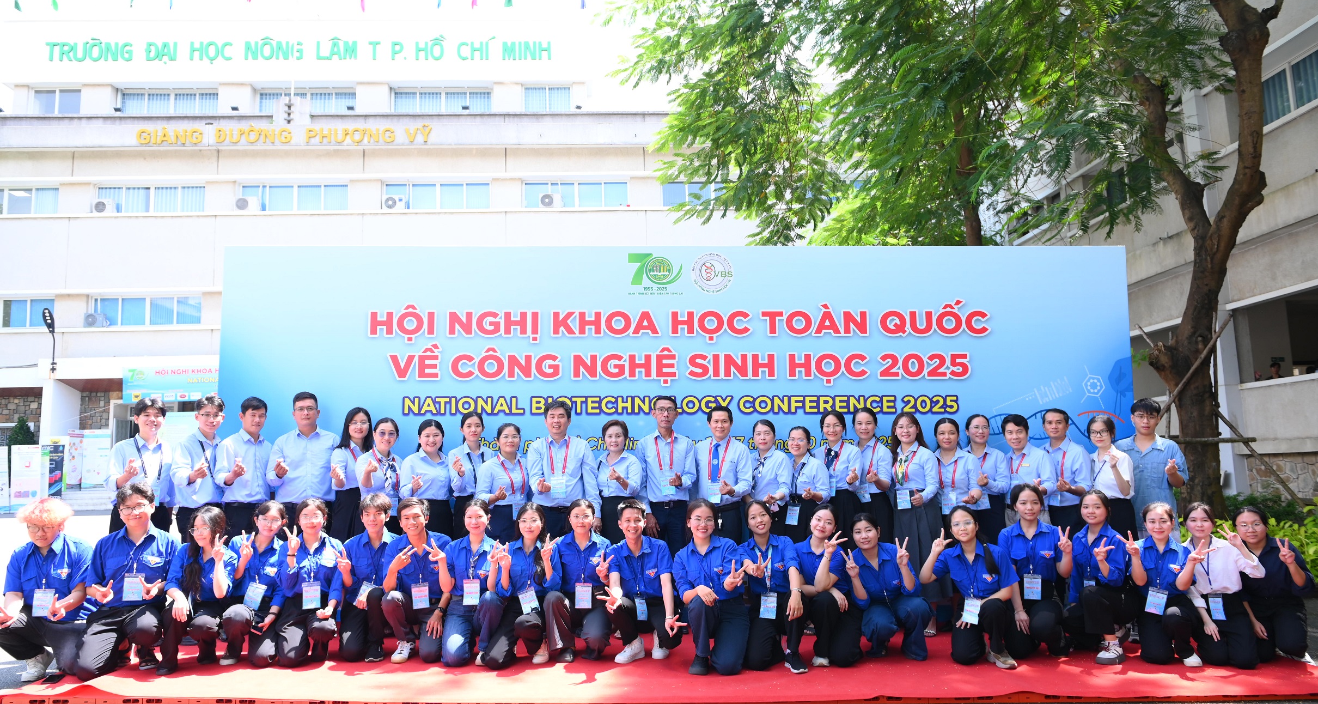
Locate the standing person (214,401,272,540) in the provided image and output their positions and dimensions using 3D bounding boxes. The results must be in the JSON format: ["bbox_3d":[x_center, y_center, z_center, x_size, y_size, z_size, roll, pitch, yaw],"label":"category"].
[{"bbox_3d":[-2.967,1.178,6.288,0.500,1.717,0.440,5,-9,-40],"label":"standing person"}]

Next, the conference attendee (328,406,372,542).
[{"bbox_3d":[-2.287,1.240,6.556,0.440,1.666,0.350,2,-8,-20],"label":"conference attendee"}]

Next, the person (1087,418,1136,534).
[{"bbox_3d":[3.295,1.252,6.395,0.400,1.582,0.340,-5,-8,32],"label":"person"}]

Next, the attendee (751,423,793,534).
[{"bbox_3d":[0.853,1.316,6.701,0.420,1.584,0.360,-4,-8,26],"label":"attendee"}]

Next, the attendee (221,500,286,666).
[{"bbox_3d":[-2.695,1.495,5.856,0.460,1.008,0.620,1,-7,-18],"label":"attendee"}]

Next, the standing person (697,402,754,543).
[{"bbox_3d":[0.509,1.262,6.728,0.460,1.697,0.360,-2,-7,13],"label":"standing person"}]

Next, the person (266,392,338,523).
[{"bbox_3d":[-2.587,1.174,6.387,0.550,1.778,0.380,2,-7,-21],"label":"person"}]

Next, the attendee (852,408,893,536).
[{"bbox_3d":[1.635,1.276,6.787,0.430,1.684,0.350,-4,-8,24],"label":"attendee"}]

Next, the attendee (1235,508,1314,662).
[{"bbox_3d":[4.015,1.495,5.721,0.490,0.965,0.620,-6,-9,38],"label":"attendee"}]

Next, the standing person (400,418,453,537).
[{"bbox_3d":[-1.759,1.299,6.651,0.440,1.582,0.360,3,-8,-24],"label":"standing person"}]

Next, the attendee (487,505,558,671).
[{"bbox_3d":[-0.896,1.488,5.771,0.540,0.974,0.780,0,-7,-11],"label":"attendee"}]

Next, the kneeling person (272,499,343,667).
[{"bbox_3d":[-2.332,1.496,5.842,0.480,1.028,0.620,1,-7,-19],"label":"kneeling person"}]

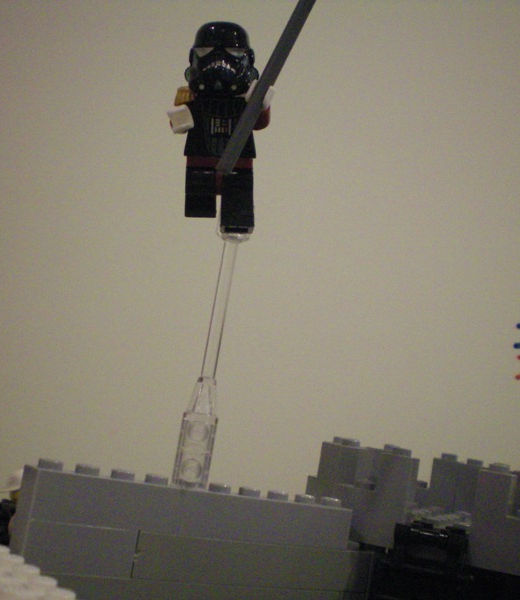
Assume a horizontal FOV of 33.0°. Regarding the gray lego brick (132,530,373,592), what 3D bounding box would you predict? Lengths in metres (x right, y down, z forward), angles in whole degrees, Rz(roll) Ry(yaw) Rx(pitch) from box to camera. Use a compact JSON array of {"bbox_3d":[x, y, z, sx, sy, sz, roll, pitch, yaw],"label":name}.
[{"bbox_3d":[-0.001,0.059,0.200,0.064,0.010,0.008,16,-12,-32],"label":"gray lego brick"}]

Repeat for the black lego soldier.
[{"bbox_3d":[-0.009,-0.037,0.191,0.023,0.044,0.018,2,5,5],"label":"black lego soldier"}]

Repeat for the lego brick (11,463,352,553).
[{"bbox_3d":[-0.013,0.046,0.193,0.080,0.011,0.008,16,-12,-32],"label":"lego brick"}]

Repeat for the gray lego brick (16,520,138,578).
[{"bbox_3d":[-0.037,0.049,0.176,0.024,0.010,0.008,16,-12,-32],"label":"gray lego brick"}]

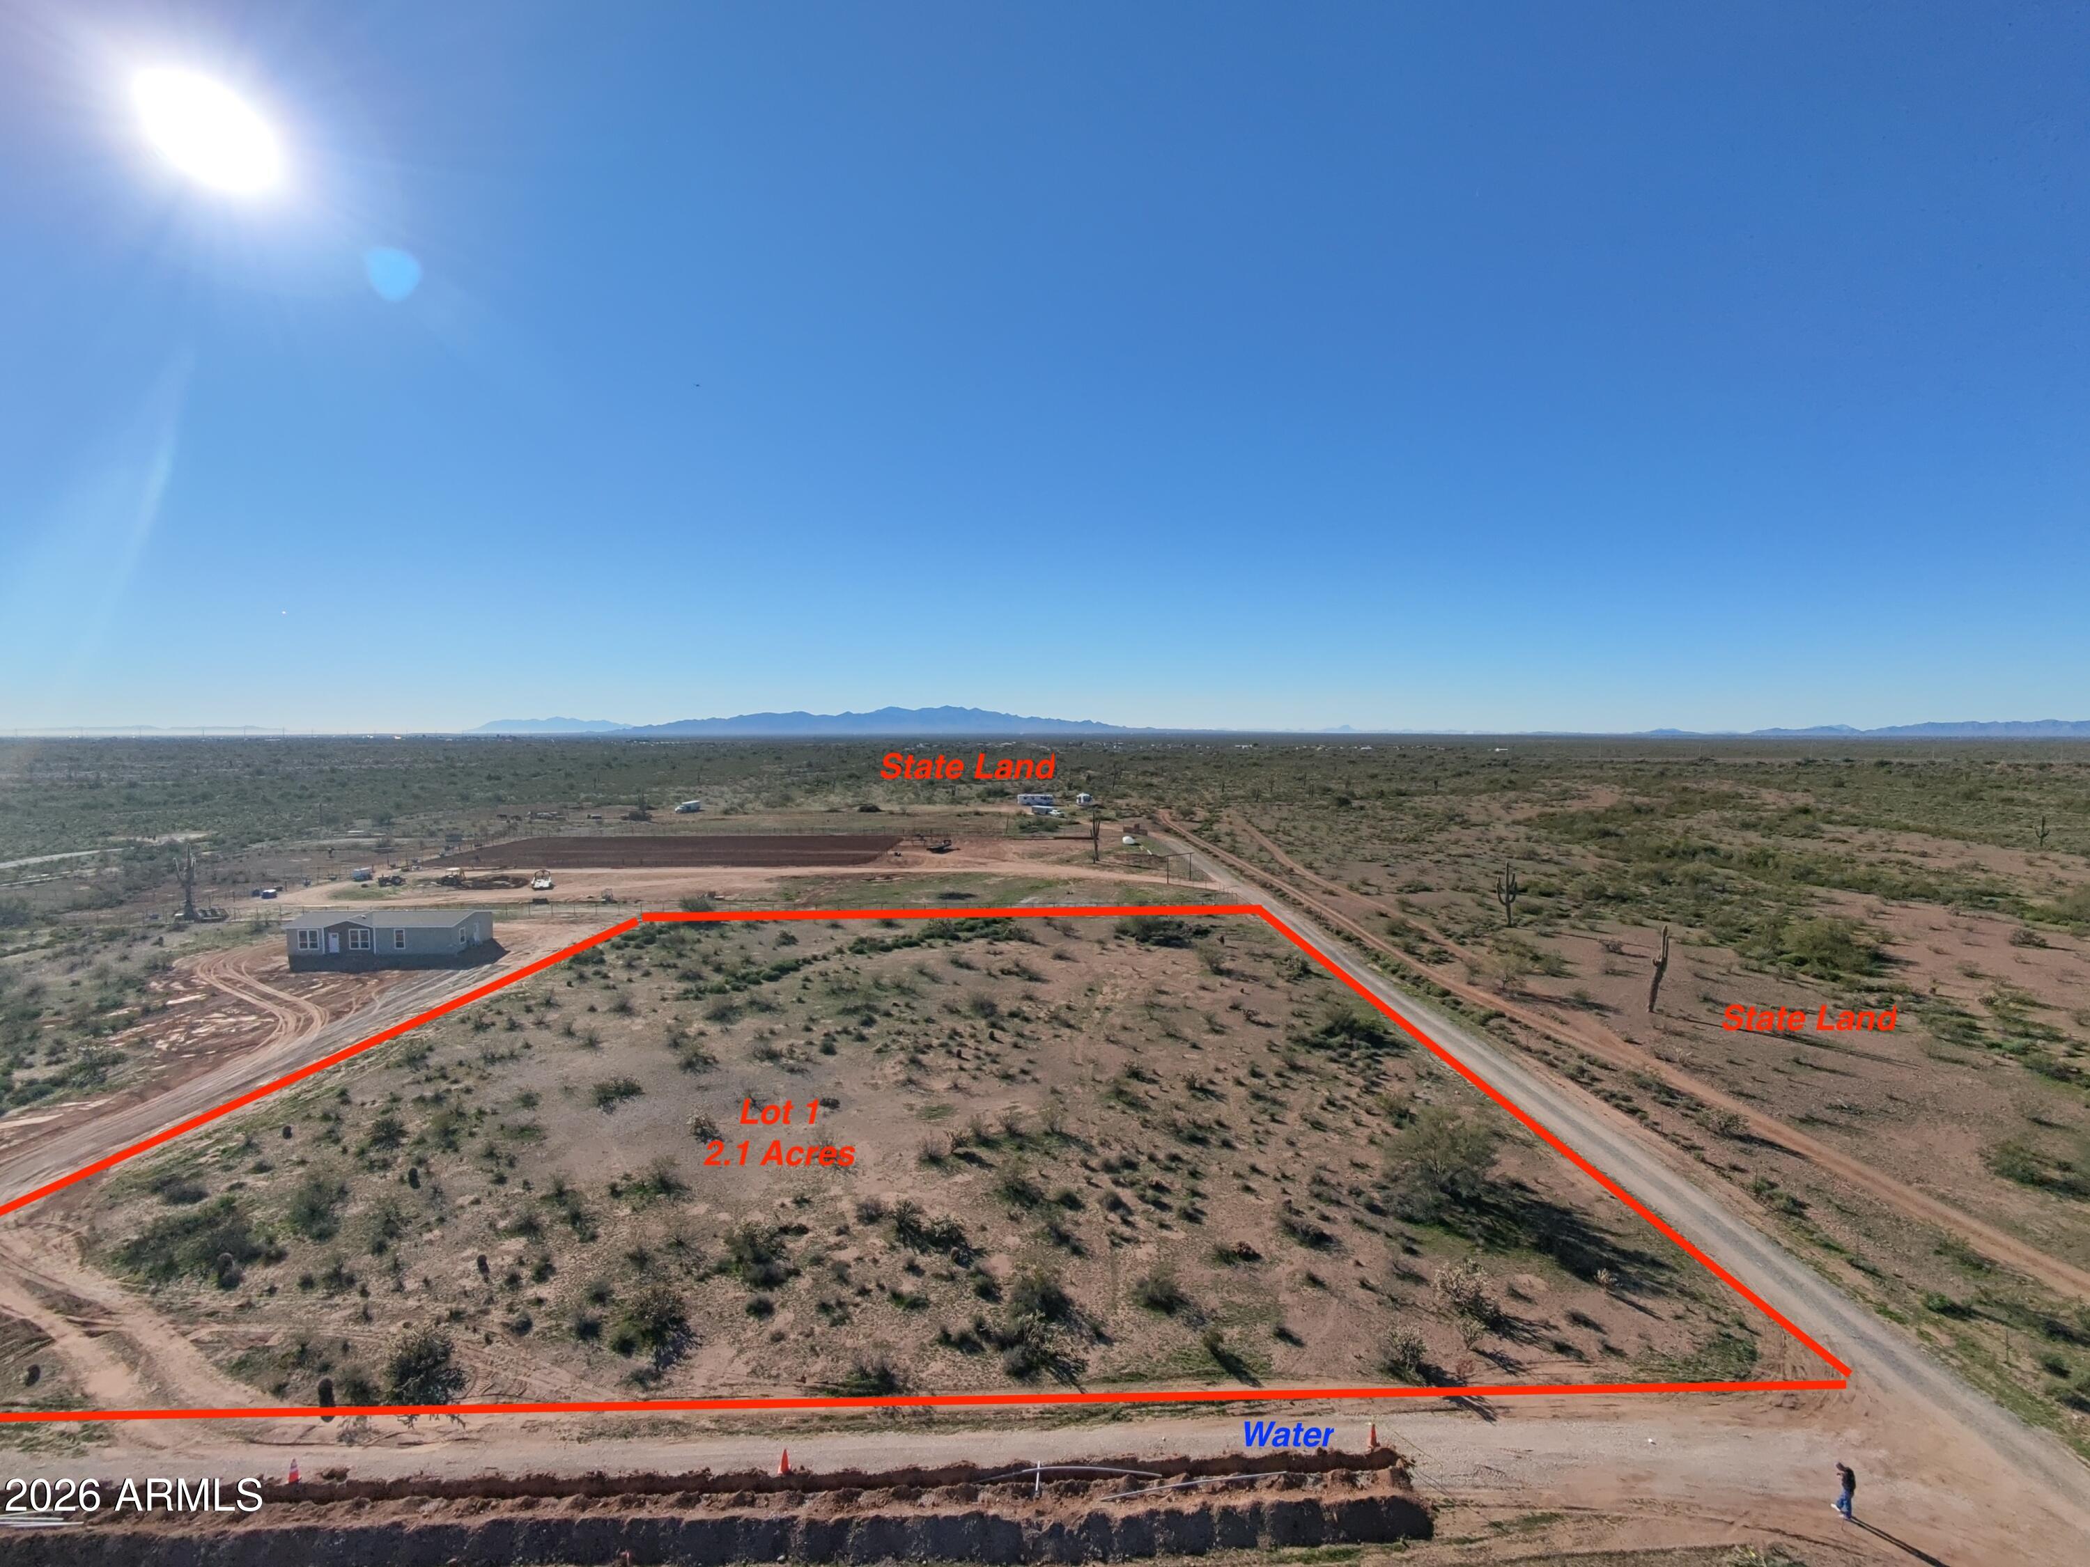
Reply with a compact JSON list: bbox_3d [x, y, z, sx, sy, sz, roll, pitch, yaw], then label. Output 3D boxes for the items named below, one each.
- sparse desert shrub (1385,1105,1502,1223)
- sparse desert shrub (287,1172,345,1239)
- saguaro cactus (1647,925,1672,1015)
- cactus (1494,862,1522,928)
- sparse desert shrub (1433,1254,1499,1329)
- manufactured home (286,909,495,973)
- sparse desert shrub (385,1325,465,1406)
[{"bbox_3d":[21.118,19.471,51.182,5.500,4.510,5.300,1,3,23],"label":"sparse desert shrub"},{"bbox_3d":[-36.681,20.637,48.541,2.450,2.354,2.350,-2,4,-38],"label":"sparse desert shrub"},{"bbox_3d":[53.435,16.170,83.865,1.850,7.688,1.300,2,4,33],"label":"saguaro cactus"},{"bbox_3d":[58.346,13.925,121.529,2.600,8.176,2.200,2,3,26],"label":"cactus"},{"bbox_3d":[17.837,21.131,40.918,2.500,2.279,2.400,1,3,24],"label":"sparse desert shrub"},{"bbox_3d":[-71.930,16.405,107.023,17.782,4.520,8.200,0,3,-3],"label":"manufactured home"},{"bbox_3d":[-23.277,21.437,36.232,2.550,2.090,2.500,-2,4,-34],"label":"sparse desert shrub"}]

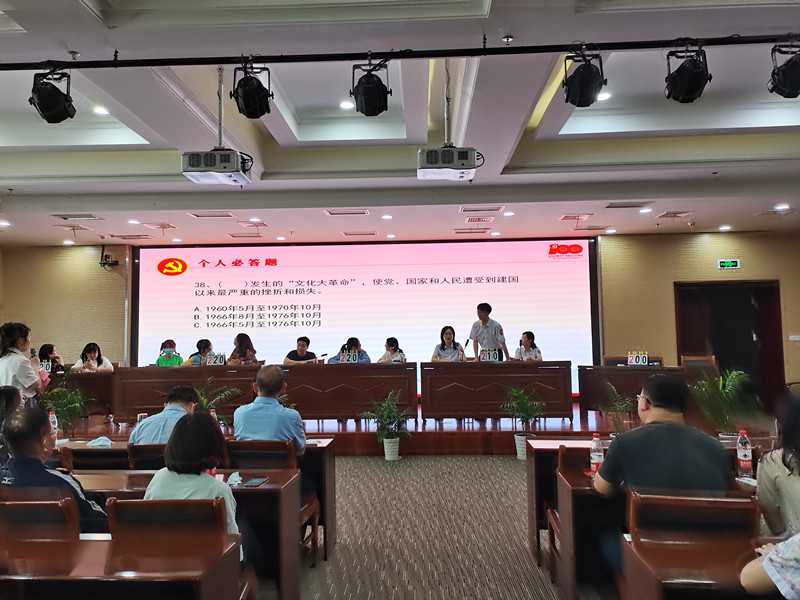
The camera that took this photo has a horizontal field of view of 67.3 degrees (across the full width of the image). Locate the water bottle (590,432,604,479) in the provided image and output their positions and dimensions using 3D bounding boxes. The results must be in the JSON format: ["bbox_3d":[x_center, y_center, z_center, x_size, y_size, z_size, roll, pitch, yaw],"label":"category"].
[{"bbox_3d":[1.003,0.788,3.063,0.066,0.230,0.066,-1,-3,2],"label":"water bottle"}]

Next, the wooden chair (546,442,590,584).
[{"bbox_3d":[1.114,1.254,3.462,0.440,0.880,0.490,-1,-4,2],"label":"wooden chair"}]

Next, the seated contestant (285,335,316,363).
[{"bbox_3d":[-1.466,1.159,8.855,0.540,1.190,0.750,-1,-3,0],"label":"seated contestant"}]

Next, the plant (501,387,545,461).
[{"bbox_3d":[1.458,1.464,7.142,0.554,0.871,0.535,-1,-4,3],"label":"plant"}]

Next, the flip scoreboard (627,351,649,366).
[{"bbox_3d":[3.075,0.760,7.717,0.257,0.198,0.119,-1,-4,3],"label":"flip scoreboard"}]

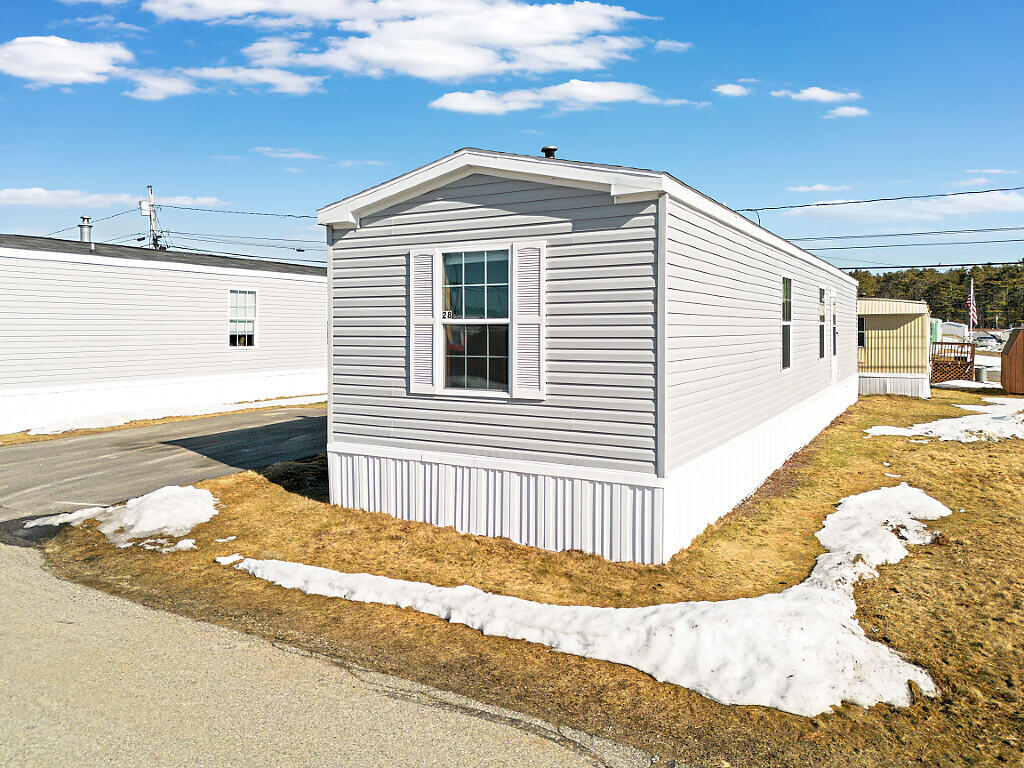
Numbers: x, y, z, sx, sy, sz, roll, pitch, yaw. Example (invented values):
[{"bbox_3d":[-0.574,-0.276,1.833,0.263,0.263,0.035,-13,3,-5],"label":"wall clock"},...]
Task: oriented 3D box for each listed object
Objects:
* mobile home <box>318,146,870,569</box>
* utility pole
[{"bbox_3d":[4.027,-1.009,14.899,4.295,4.027,17.484,3,5,31],"label":"mobile home"},{"bbox_3d":[-19.972,-6.141,40.000,1.200,10.200,0.700,-3,5,-17],"label":"utility pole"}]

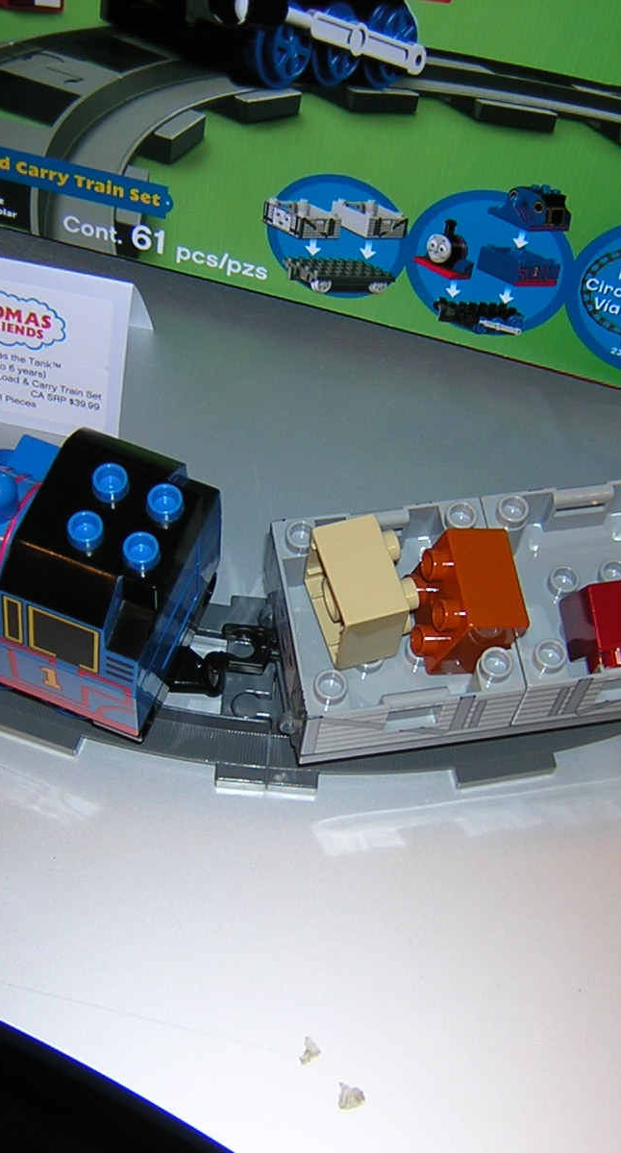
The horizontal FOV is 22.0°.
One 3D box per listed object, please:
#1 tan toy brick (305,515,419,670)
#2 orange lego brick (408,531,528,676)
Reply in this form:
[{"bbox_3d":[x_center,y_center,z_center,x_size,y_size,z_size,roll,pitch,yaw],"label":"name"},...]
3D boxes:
[{"bbox_3d":[0.016,0.005,0.477,0.024,0.032,0.032,-13,64,-11],"label":"tan toy brick"},{"bbox_3d":[0.044,0.008,0.472,0.024,0.032,0.032,1,62,-19],"label":"orange lego brick"}]

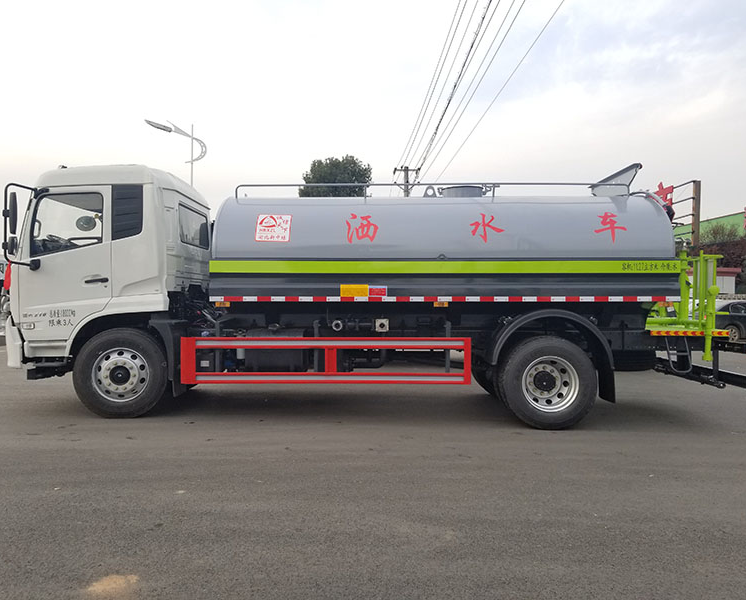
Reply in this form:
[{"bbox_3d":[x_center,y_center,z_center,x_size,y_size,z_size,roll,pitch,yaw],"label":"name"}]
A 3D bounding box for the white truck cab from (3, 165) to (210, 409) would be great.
[{"bbox_3d":[-3.250,-0.300,7.780,1.980,2.500,2.420,0,0,1],"label":"white truck cab"}]

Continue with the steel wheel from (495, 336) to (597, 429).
[{"bbox_3d":[1.906,0.900,6.560,1.010,1.010,0.300,0,0,1],"label":"steel wheel"}]

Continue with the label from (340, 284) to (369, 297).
[{"bbox_3d":[-0.195,-0.097,6.475,0.305,0.133,0.010,0,0,1],"label":"label"}]

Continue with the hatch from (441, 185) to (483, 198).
[{"bbox_3d":[1.150,-1.355,7.680,0.540,0.170,0.540,0,0,1],"label":"hatch"}]

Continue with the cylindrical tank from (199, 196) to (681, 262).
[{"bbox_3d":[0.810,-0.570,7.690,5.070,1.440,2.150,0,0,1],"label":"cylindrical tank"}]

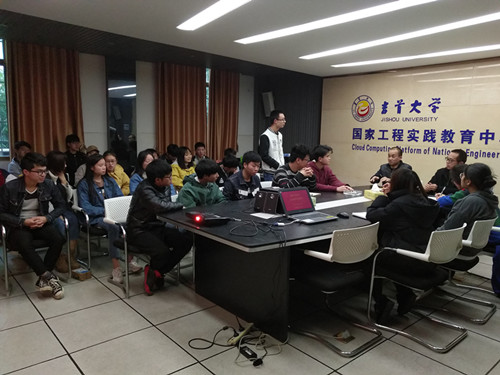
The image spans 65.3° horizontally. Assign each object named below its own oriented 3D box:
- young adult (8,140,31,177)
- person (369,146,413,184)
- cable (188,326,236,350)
[{"bbox_3d":[-2.600,0.116,4.580,0.750,1.297,0.500,8,10,43],"label":"young adult"},{"bbox_3d":[1.881,0.108,5.351,0.780,1.307,0.580,-6,10,-43],"label":"person"},{"bbox_3d":[-0.271,1.044,2.719,0.325,0.035,0.265,-1,8,-15],"label":"cable"}]

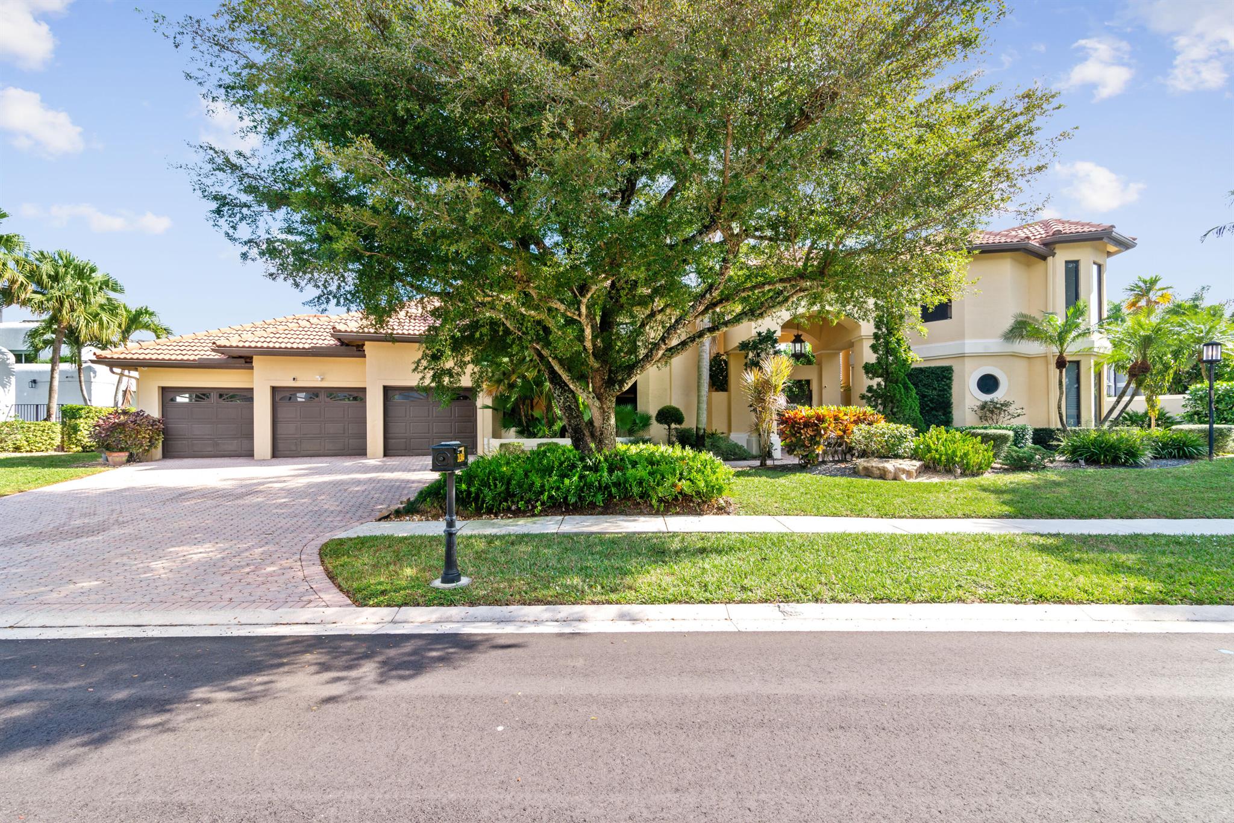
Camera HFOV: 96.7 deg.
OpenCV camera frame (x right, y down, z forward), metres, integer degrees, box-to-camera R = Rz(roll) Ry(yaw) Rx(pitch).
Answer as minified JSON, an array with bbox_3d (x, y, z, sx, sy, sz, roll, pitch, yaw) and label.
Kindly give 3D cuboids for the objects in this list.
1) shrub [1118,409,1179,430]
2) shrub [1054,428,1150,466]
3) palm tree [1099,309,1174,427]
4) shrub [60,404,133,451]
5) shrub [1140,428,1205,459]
[{"bbox_3d":[15.736,0.570,16.300,1.350,1.250,1.300,0,0,44],"label":"shrub"},{"bbox_3d":[11.712,0.900,13.300,1.750,0.880,1.400,0,0,41],"label":"shrub"},{"bbox_3d":[16.100,-1.000,17.100,2.200,4.300,2.200,0,0,0],"label":"palm tree"},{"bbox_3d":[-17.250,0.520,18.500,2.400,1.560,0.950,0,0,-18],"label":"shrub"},{"bbox_3d":[16.700,0.960,16.500,1.550,0.950,1.400,0,0,0],"label":"shrub"}]

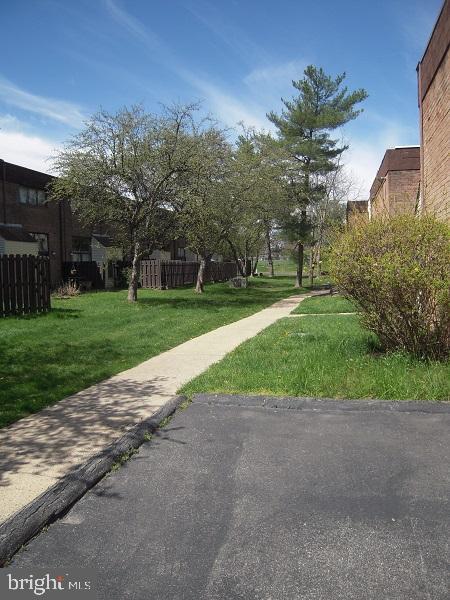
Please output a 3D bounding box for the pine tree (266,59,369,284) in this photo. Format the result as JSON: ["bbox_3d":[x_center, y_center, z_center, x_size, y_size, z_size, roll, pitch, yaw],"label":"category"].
[{"bbox_3d":[5.995,-8.024,31.798,6.300,14.350,6.200,-1,4,0],"label":"pine tree"}]

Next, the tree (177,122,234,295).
[{"bbox_3d":[-1.144,-4.995,27.079,4.000,9.170,4.000,-1,4,0],"label":"tree"}]

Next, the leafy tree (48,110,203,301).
[{"bbox_3d":[-4.350,-4.150,21.006,6.400,8.410,6.200,-1,4,0],"label":"leafy tree"}]

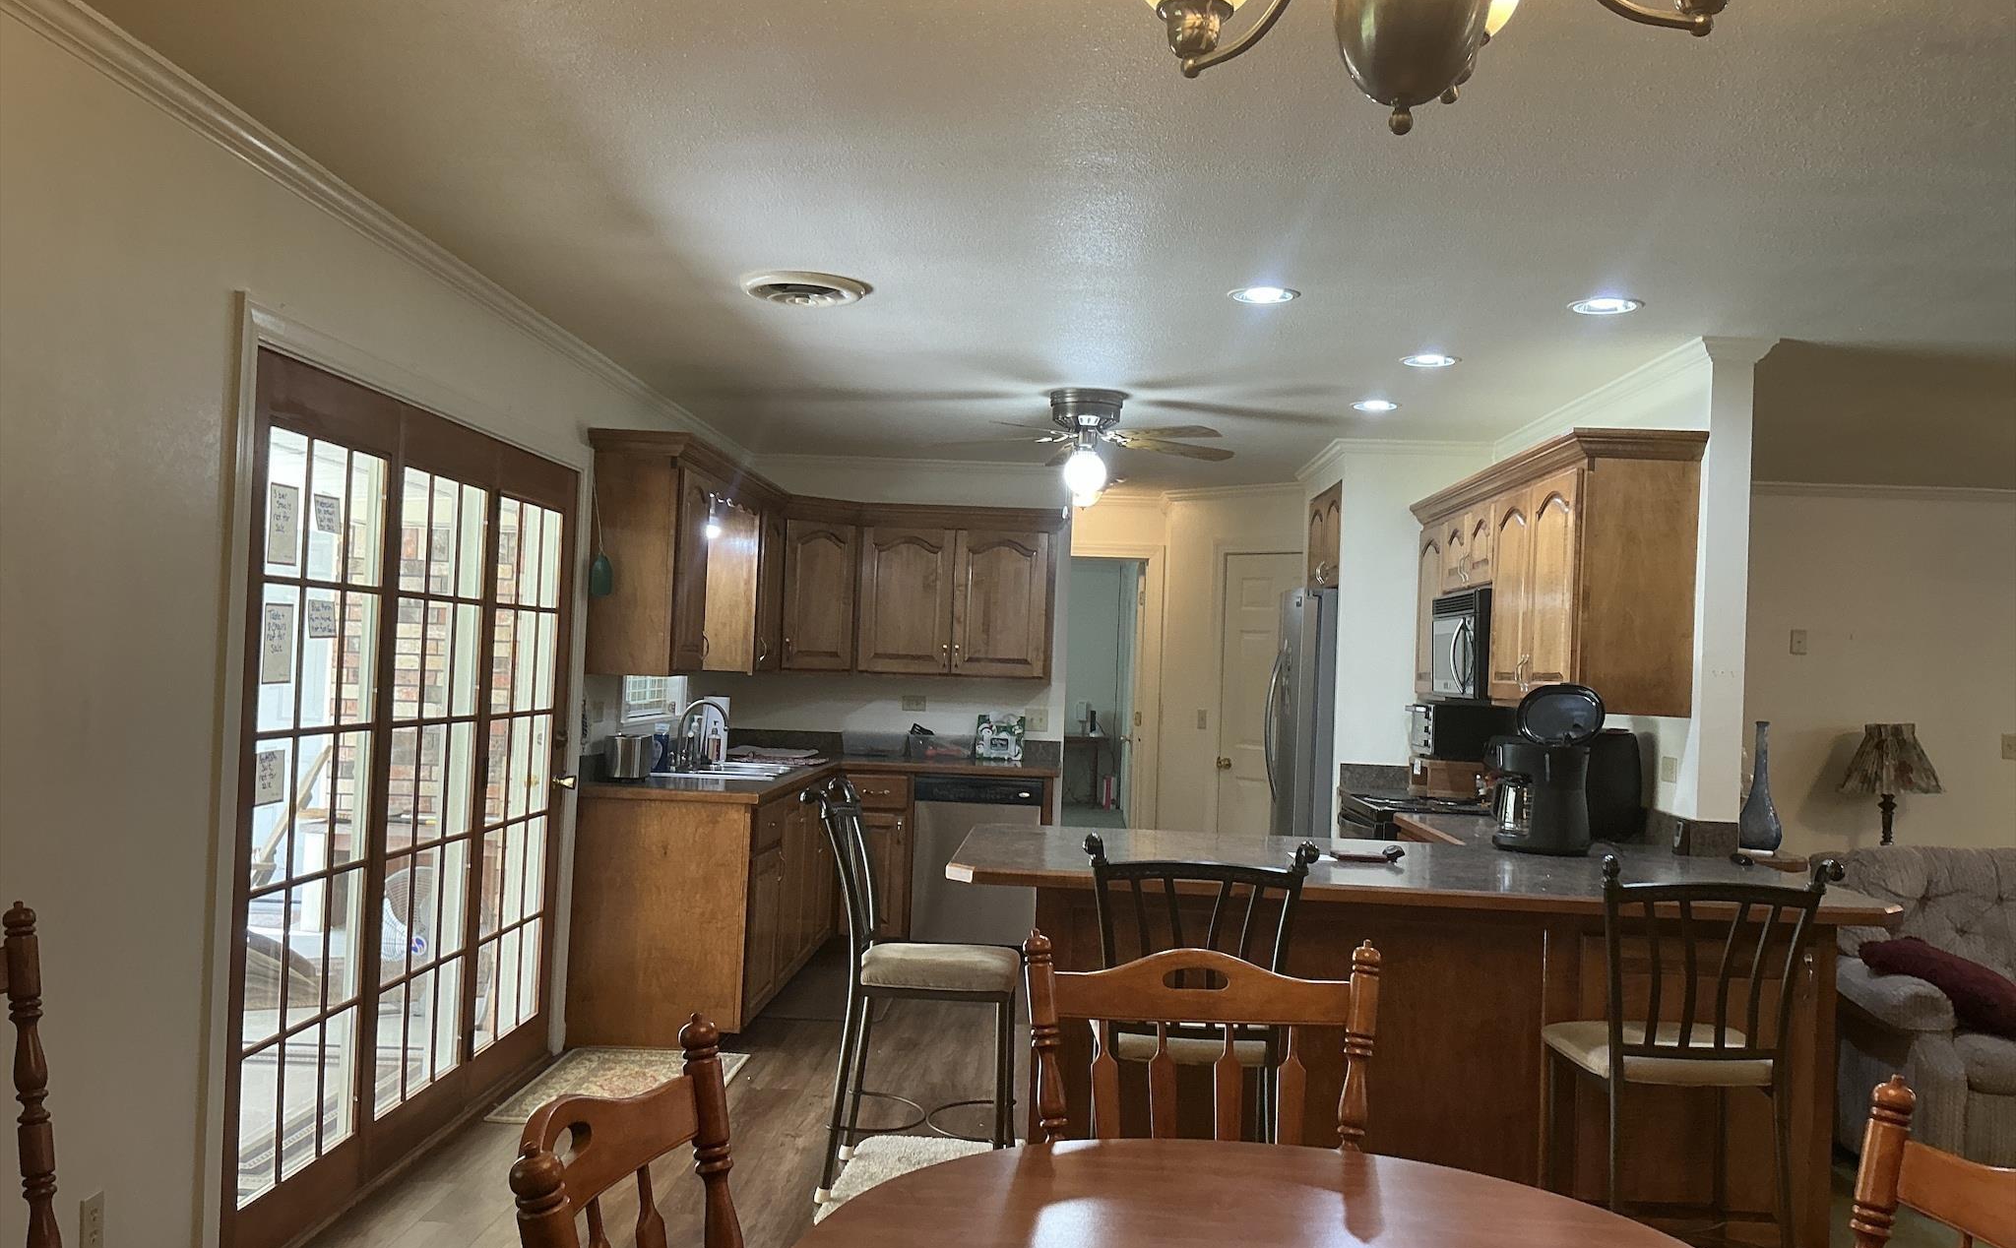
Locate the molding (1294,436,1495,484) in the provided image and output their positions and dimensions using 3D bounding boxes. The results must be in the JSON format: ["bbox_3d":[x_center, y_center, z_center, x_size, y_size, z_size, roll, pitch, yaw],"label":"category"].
[{"bbox_3d":[1.831,-0.738,7.841,0.710,0.085,1.470,2,-1,2],"label":"molding"}]

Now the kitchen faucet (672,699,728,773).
[{"bbox_3d":[-1.284,0.465,6.880,0.220,0.290,0.200,2,-1,2],"label":"kitchen faucet"}]

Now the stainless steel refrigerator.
[{"bbox_3d":[1.666,0.765,7.749,0.840,1.780,0.900,2,-1,2],"label":"stainless steel refrigerator"}]

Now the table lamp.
[{"bbox_3d":[3.831,0.792,7.088,0.460,0.700,0.460,2,-1,2],"label":"table lamp"}]

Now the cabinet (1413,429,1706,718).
[{"bbox_3d":[1.899,-0.117,5.972,0.390,0.850,2.340,2,-1,2],"label":"cabinet"}]

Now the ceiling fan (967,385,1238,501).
[{"bbox_3d":[0.292,-0.664,6.141,1.220,0.400,1.220,2,-1,2],"label":"ceiling fan"}]

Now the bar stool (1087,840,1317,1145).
[{"bbox_3d":[0.396,0.982,3.655,0.480,1.060,0.570,2,-1,2],"label":"bar stool"}]

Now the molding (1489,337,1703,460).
[{"bbox_3d":[2.098,-0.766,5.912,0.060,0.075,2.300,2,-1,2],"label":"molding"}]

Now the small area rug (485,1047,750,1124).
[{"bbox_3d":[-1.227,1.489,5.281,0.615,0.012,0.915,2,-1,2],"label":"small area rug"}]

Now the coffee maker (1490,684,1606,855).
[{"bbox_3d":[1.601,0.422,4.787,0.310,0.490,0.220,2,-1,19],"label":"coffee maker"}]

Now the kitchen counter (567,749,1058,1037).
[{"bbox_3d":[-0.657,1.120,7.131,1.725,0.920,2.490,2,-1,2],"label":"kitchen counter"}]

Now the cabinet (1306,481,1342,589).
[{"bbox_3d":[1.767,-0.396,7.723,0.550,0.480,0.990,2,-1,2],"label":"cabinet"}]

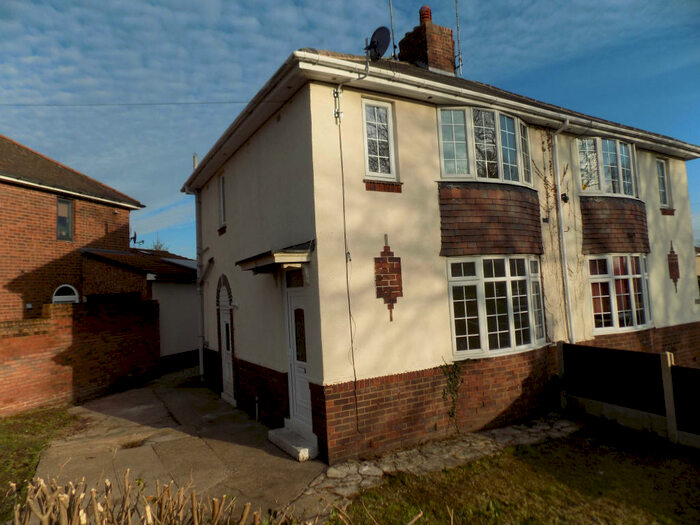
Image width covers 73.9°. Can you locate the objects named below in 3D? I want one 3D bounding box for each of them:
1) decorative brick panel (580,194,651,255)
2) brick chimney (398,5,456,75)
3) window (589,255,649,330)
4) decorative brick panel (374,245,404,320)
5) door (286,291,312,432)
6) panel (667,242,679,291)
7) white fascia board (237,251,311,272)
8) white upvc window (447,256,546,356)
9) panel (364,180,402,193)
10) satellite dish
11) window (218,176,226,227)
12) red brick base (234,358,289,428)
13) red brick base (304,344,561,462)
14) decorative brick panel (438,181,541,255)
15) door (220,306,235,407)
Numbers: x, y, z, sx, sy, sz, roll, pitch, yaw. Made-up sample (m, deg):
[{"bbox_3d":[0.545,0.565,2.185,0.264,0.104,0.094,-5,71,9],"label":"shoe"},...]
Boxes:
[{"bbox_3d":[5.568,-0.743,9.480,2.458,1.127,0.275,-1,-4,-31],"label":"decorative brick panel"},{"bbox_3d":[2.022,-5.751,12.435,0.915,2.135,1.200,-1,-4,-30],"label":"brick chimney"},{"bbox_3d":[5.708,0.637,9.599,2.206,1.616,0.325,-1,-4,-30],"label":"window"},{"bbox_3d":[0.558,0.290,6.569,0.449,1.061,0.061,-1,-4,-31],"label":"decorative brick panel"},{"bbox_3d":[-0.701,1.361,6.686,0.071,1.948,0.806,-1,-4,-31],"label":"door"},{"bbox_3d":[7.515,0.102,10.787,0.457,1.190,0.061,-1,-4,-30],"label":"panel"},{"bbox_3d":[-1.200,0.013,7.068,0.590,0.173,1.708,-1,-4,-30],"label":"white fascia board"},{"bbox_3d":[2.612,0.705,7.814,2.318,1.647,0.346,-1,-4,-30],"label":"white upvc window"},{"bbox_3d":[0.496,-1.085,6.669,0.668,0.148,0.122,-1,-4,-31],"label":"panel"},{"bbox_3d":[0.407,-3.037,6.452,0.408,0.449,0.490,-1,-4,-31],"label":"satellite dish"},{"bbox_3d":[-2.659,-1.355,9.949,0.071,1.132,0.541,-1,-4,-31],"label":"window"},{"bbox_3d":[-1.641,2.381,8.497,0.120,1.060,2.790,-1,-4,-30],"label":"red brick base"},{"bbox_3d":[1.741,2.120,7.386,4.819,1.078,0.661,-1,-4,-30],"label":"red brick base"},{"bbox_3d":[2.468,-0.694,7.638,2.428,1.147,0.275,-1,-4,-31],"label":"decorative brick panel"},{"bbox_3d":[-2.765,2.072,10.552,0.081,2.084,0.925,-1,-4,-30],"label":"door"}]

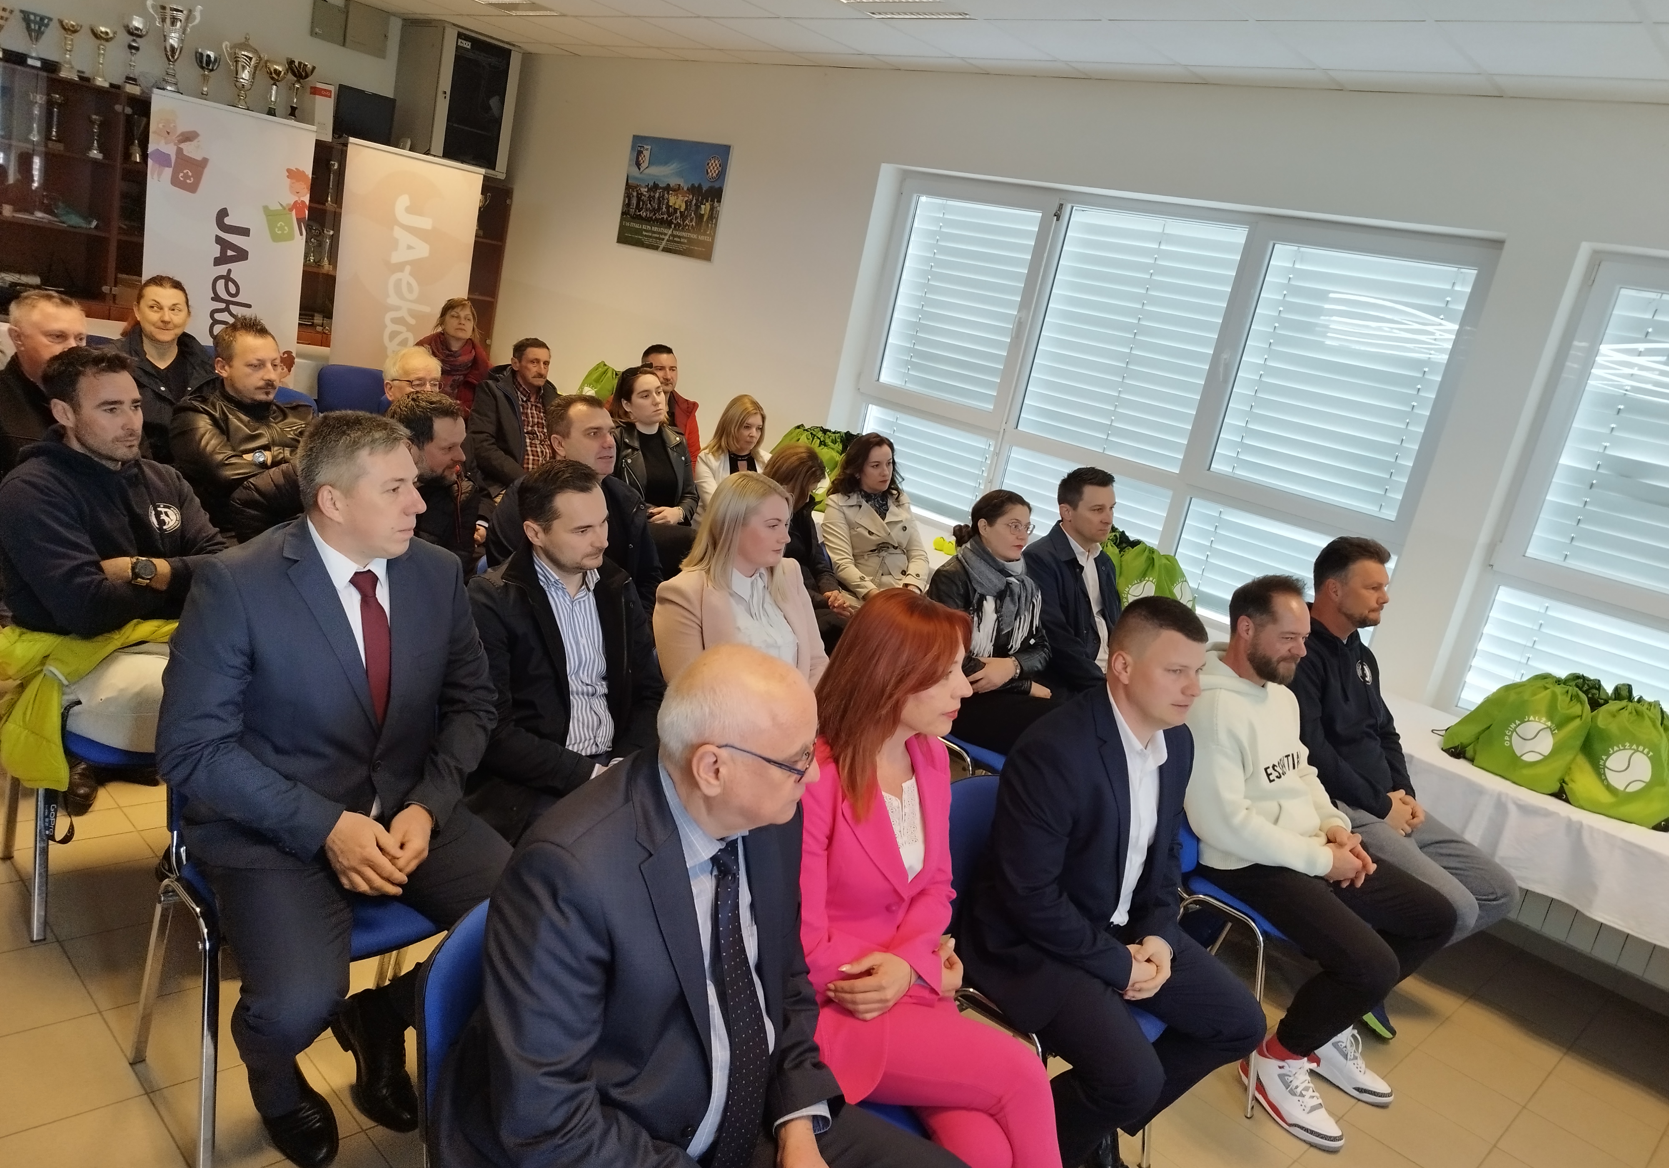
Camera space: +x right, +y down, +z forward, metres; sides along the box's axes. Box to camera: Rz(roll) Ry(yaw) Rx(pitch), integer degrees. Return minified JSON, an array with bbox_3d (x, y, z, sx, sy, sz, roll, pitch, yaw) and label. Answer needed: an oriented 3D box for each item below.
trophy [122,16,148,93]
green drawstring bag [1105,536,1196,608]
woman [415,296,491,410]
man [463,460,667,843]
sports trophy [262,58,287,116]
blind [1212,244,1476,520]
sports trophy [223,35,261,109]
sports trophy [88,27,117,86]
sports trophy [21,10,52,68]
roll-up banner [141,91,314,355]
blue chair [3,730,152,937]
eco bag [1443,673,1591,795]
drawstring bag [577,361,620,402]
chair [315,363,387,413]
[{"bbox_3d":[-4.138,-3.132,7.132,0.135,0.440,0.135,24,18,40],"label":"trophy"},{"bbox_3d":[1.255,-0.003,4.692,0.390,0.350,0.240,21,16,32],"label":"green drawstring bag"},{"bbox_3d":[-2.006,-0.845,6.429,0.520,1.280,0.680,-1,18,-41],"label":"woman"},{"bbox_3d":[-0.576,0.395,2.879,0.820,1.310,0.570,24,18,40],"label":"man"},{"bbox_3d":[-3.588,-3.143,7.727,0.145,0.400,0.145,24,18,40],"label":"sports trophy"},{"bbox_3d":[2.132,-0.884,5.158,0.860,1.030,0.070,24,18,40],"label":"blind"},{"bbox_3d":[-3.561,-3.051,7.264,0.170,0.464,0.235,24,18,40],"label":"sports trophy"},{"bbox_3d":[-4.260,-3.076,7.025,0.135,0.335,0.135,24,18,40],"label":"sports trophy"},{"bbox_3d":[-4.298,-2.926,6.492,0.170,0.300,0.170,24,18,40],"label":"sports trophy"},{"bbox_3d":[-3.412,-1.575,6.758,0.150,2.070,0.850,24,18,40],"label":"roll-up banner"},{"bbox_3d":[-1.784,0.351,3.063,0.560,0.820,0.530,24,18,40],"label":"blue chair"},{"bbox_3d":[2.147,0.432,3.750,0.370,0.330,0.200,24,18,40],"label":"eco bag"},{"bbox_3d":[-1.357,-1.132,7.042,0.370,0.330,0.220,24,18,40],"label":"drawstring bag"},{"bbox_3d":[-2.425,-0.675,6.365,0.550,0.820,0.520,24,18,40],"label":"chair"}]

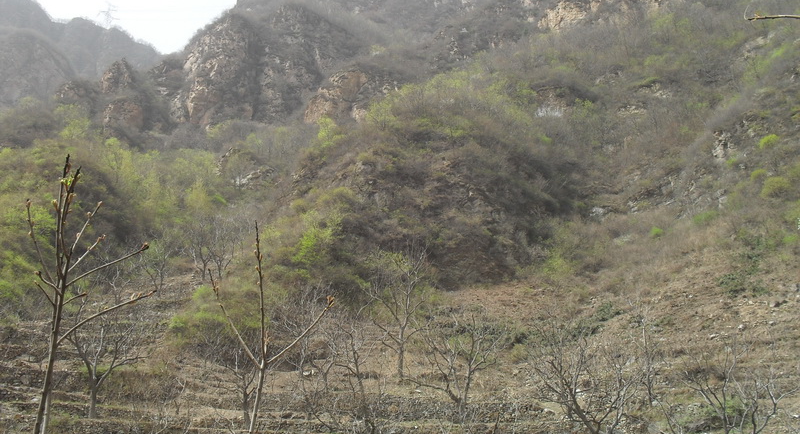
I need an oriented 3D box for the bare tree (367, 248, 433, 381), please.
[{"bbox_3d":[-0.083,5.424,45.000,3.670,7.310,3.380,0,-7,0],"label":"bare tree"}]

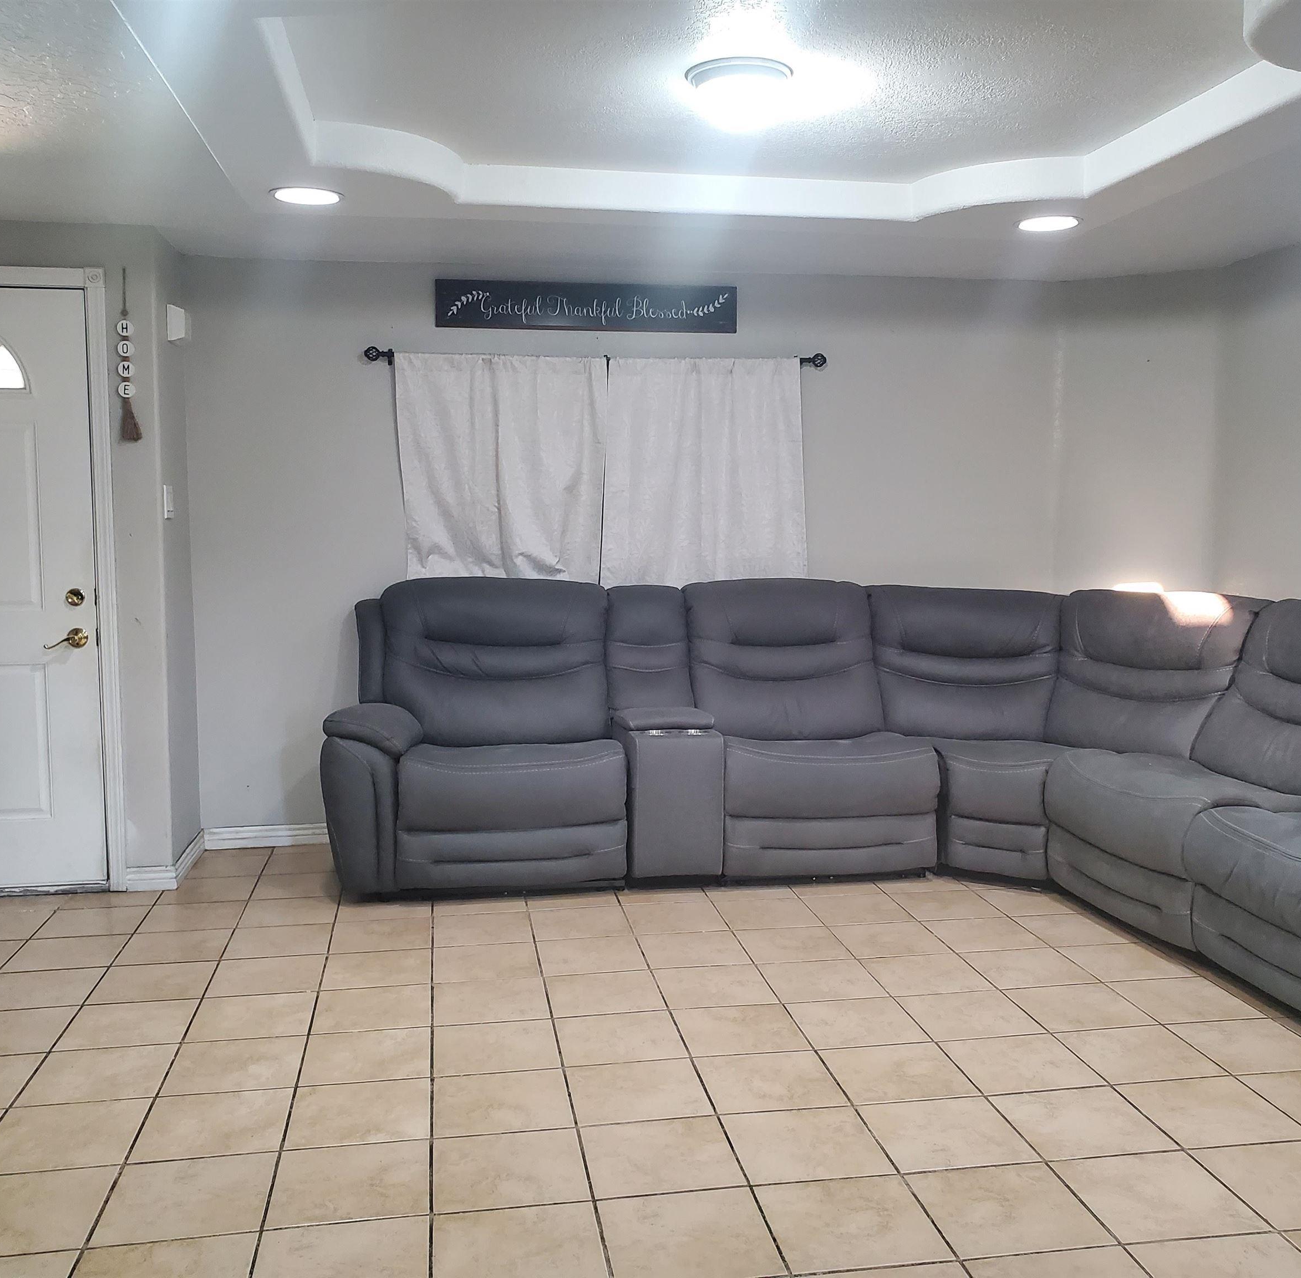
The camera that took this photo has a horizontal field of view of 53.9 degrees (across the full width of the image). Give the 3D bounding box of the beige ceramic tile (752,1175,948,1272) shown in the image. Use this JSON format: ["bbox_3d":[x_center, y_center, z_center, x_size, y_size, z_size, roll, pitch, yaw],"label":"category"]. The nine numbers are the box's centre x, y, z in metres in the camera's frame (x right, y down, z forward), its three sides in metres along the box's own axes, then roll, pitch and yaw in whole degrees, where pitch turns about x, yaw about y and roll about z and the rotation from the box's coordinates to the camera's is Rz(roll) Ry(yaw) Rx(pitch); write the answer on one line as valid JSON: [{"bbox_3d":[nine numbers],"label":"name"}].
[{"bbox_3d":[0.372,1.091,2.385,0.305,0.010,0.303,-1,6,-9],"label":"beige ceramic tile"}]

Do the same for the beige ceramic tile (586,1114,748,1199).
[{"bbox_3d":[0.021,1.061,2.611,0.301,0.010,0.295,-1,6,-9],"label":"beige ceramic tile"}]

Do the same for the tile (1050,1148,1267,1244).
[{"bbox_3d":[0.978,1.075,2.468,0.301,0.010,0.295,-1,6,-9],"label":"tile"}]

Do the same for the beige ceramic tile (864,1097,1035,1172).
[{"bbox_3d":[0.632,1.060,2.734,0.304,0.010,0.299,-1,6,-10],"label":"beige ceramic tile"}]

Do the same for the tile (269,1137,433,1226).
[{"bbox_3d":[-0.585,1.071,2.510,0.301,0.010,0.295,-1,6,-9],"label":"tile"}]

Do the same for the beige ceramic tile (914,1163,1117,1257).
[{"bbox_3d":[0.672,1.074,2.405,0.300,0.010,0.300,-1,6,-9],"label":"beige ceramic tile"}]

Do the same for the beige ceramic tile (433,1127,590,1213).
[{"bbox_3d":[-0.282,1.066,2.561,0.301,0.010,0.295,-1,6,-9],"label":"beige ceramic tile"}]

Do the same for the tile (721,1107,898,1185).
[{"bbox_3d":[0.324,1.056,2.661,0.301,0.010,0.295,-1,6,-9],"label":"tile"}]

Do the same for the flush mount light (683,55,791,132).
[{"bbox_3d":[0.225,-1.372,3.228,0.275,0.095,0.275,0,6,0],"label":"flush mount light"}]

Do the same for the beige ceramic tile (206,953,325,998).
[{"bbox_3d":[-1.094,0.969,3.663,0.304,0.010,0.299,-1,6,-10],"label":"beige ceramic tile"}]

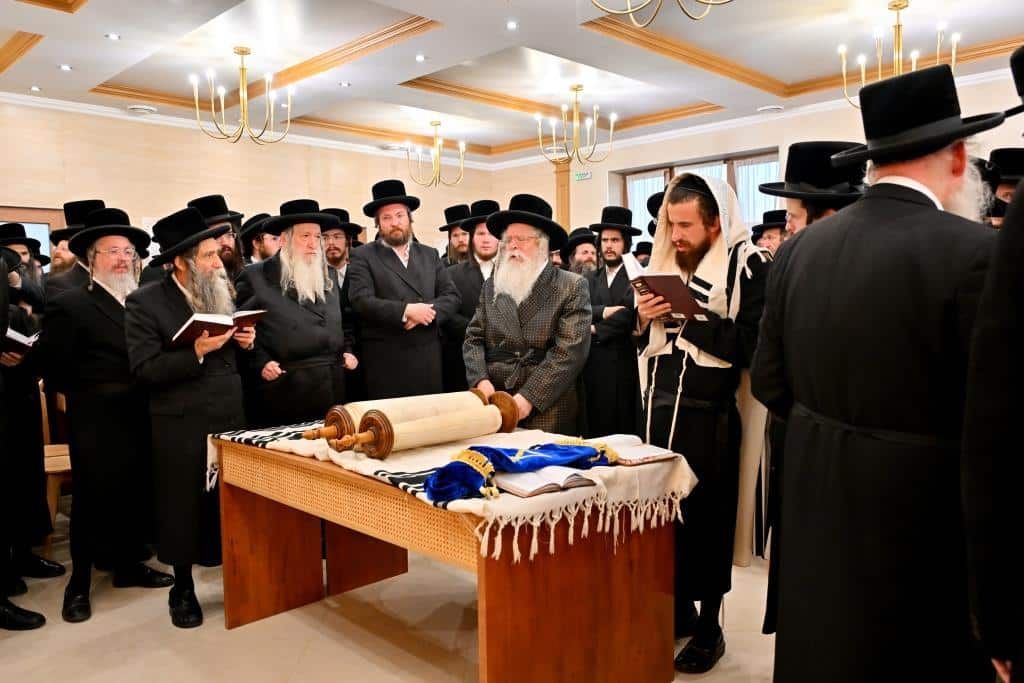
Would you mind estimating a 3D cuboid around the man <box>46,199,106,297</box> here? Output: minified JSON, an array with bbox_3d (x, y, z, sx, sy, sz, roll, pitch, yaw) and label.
[{"bbox_3d":[-2.182,0.212,4.000,0.540,1.847,0.360,-1,3,-3],"label":"man"}]

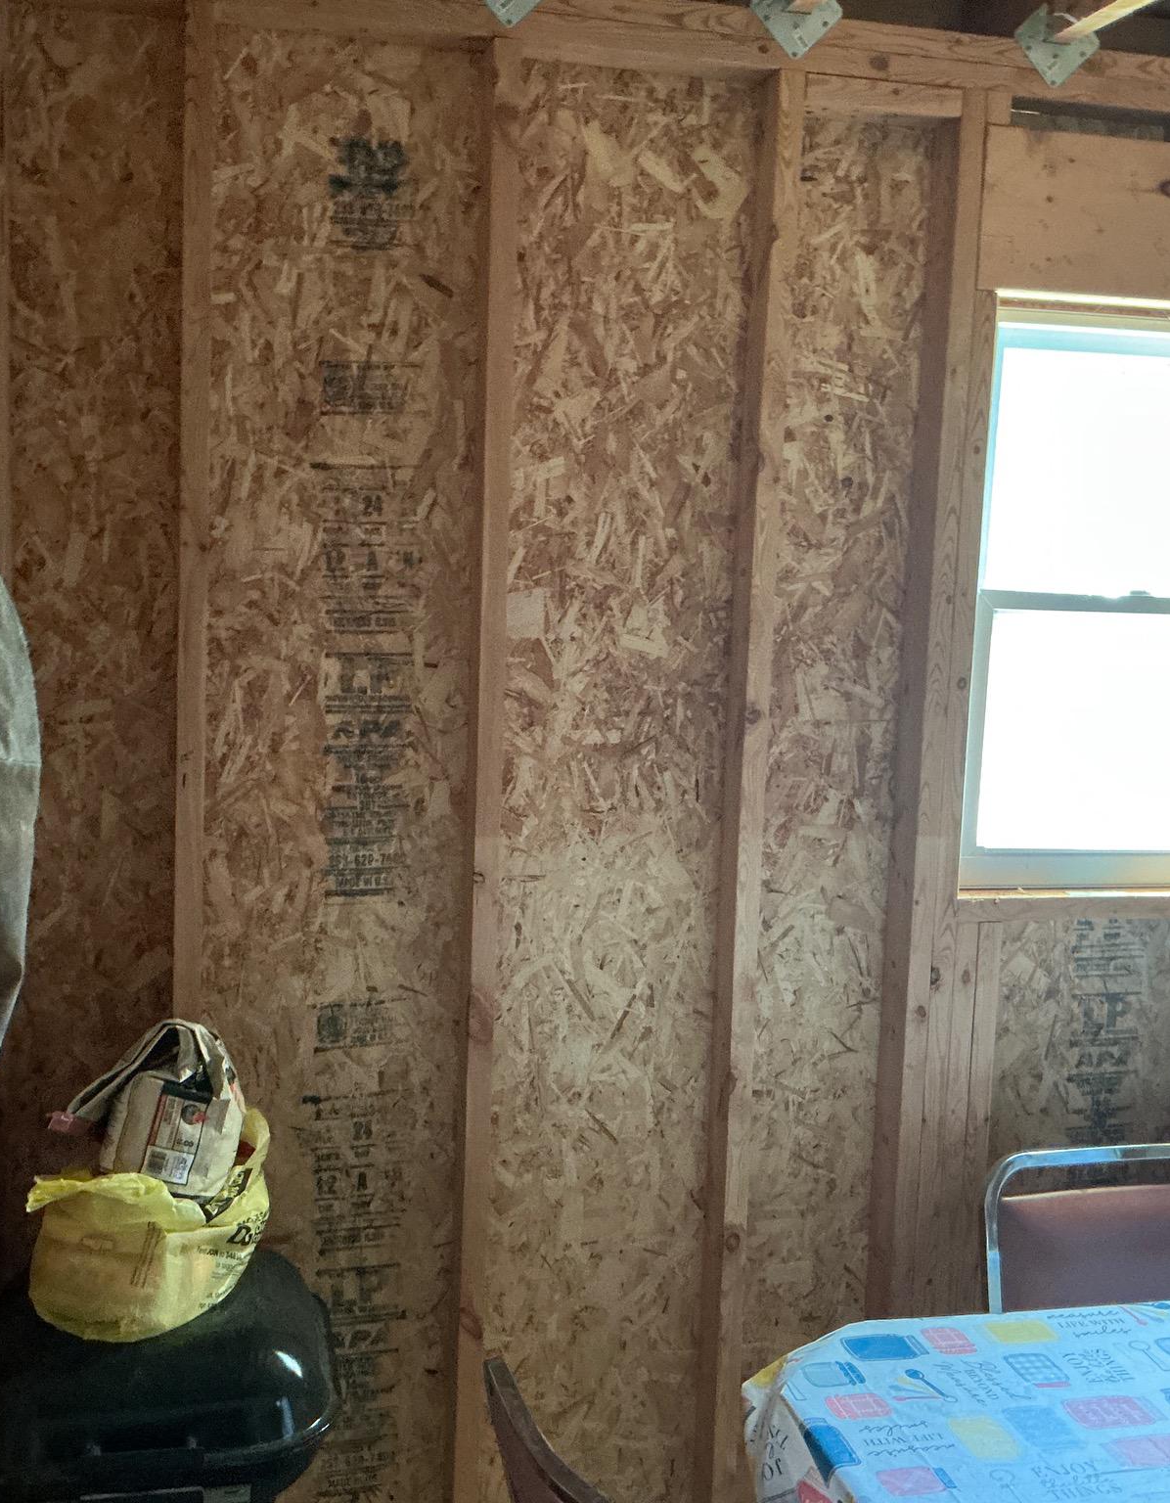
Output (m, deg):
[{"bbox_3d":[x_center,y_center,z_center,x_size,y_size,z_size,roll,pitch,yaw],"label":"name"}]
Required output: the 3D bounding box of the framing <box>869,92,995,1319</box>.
[{"bbox_3d":[0.514,0.205,2.523,0.038,2.352,0.089,1,6,-12],"label":"framing"}]

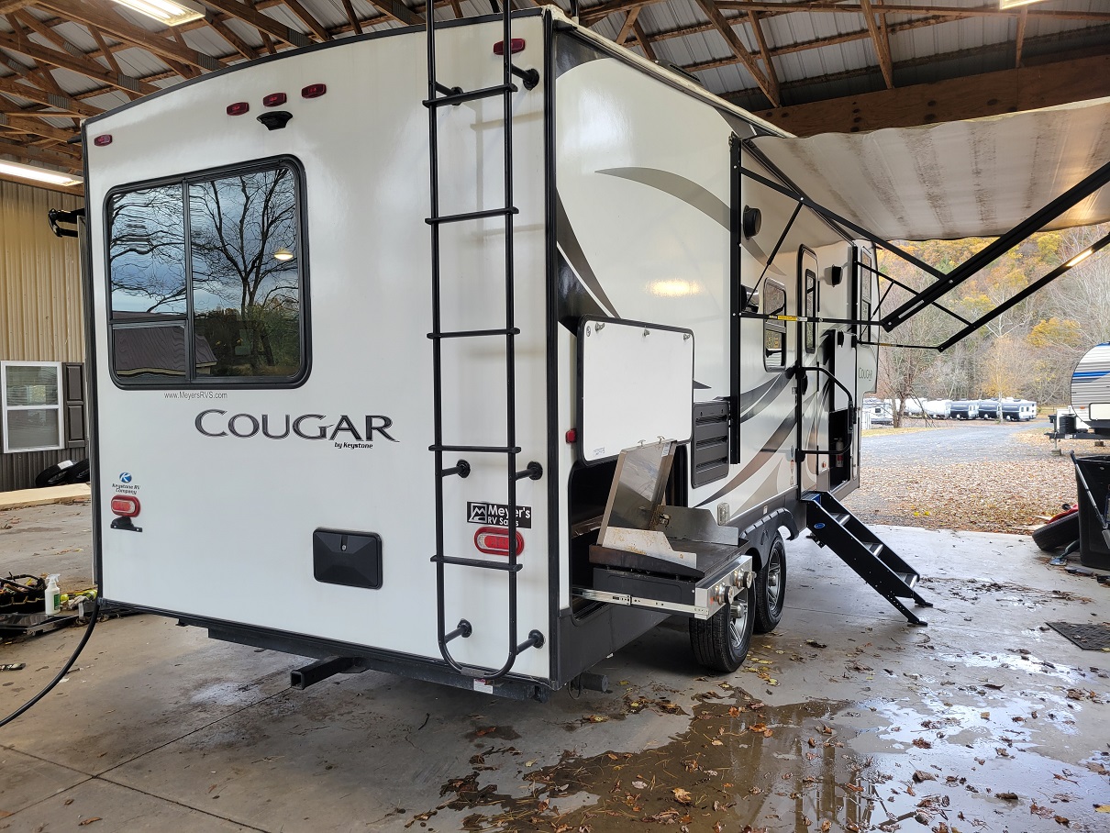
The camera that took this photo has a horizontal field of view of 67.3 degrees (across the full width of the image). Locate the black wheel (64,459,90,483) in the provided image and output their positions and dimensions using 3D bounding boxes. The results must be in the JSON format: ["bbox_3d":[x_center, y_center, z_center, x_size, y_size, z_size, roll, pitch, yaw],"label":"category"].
[{"bbox_3d":[-8.811,0.939,15.658,0.700,0.220,0.700,-30,-14,0],"label":"black wheel"}]

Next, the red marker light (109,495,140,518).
[{"bbox_3d":[-1.968,0.412,3.814,0.205,0.104,0.035,0,2,28],"label":"red marker light"}]

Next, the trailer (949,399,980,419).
[{"bbox_3d":[61.200,-1.130,123.600,7.000,3.200,2.500,-2,2,-39],"label":"trailer"}]

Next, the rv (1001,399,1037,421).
[{"bbox_3d":[66.400,-0.980,119.600,7.000,3.200,2.500,-2,2,-39],"label":"rv"}]

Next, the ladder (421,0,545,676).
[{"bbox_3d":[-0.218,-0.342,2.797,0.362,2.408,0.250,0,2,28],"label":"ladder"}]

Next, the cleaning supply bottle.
[{"bbox_3d":[-3.640,1.293,6.050,0.110,0.288,0.092,0,2,16],"label":"cleaning supply bottle"}]

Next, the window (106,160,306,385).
[{"bbox_3d":[-1.499,-0.578,3.543,1.255,0.920,0.055,0,2,28],"label":"window"}]

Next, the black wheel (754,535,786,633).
[{"bbox_3d":[1.476,1.187,5.982,0.215,0.700,0.700,0,2,28],"label":"black wheel"}]

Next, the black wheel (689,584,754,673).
[{"bbox_3d":[1.054,1.216,5.204,0.215,0.700,0.700,0,2,28],"label":"black wheel"}]

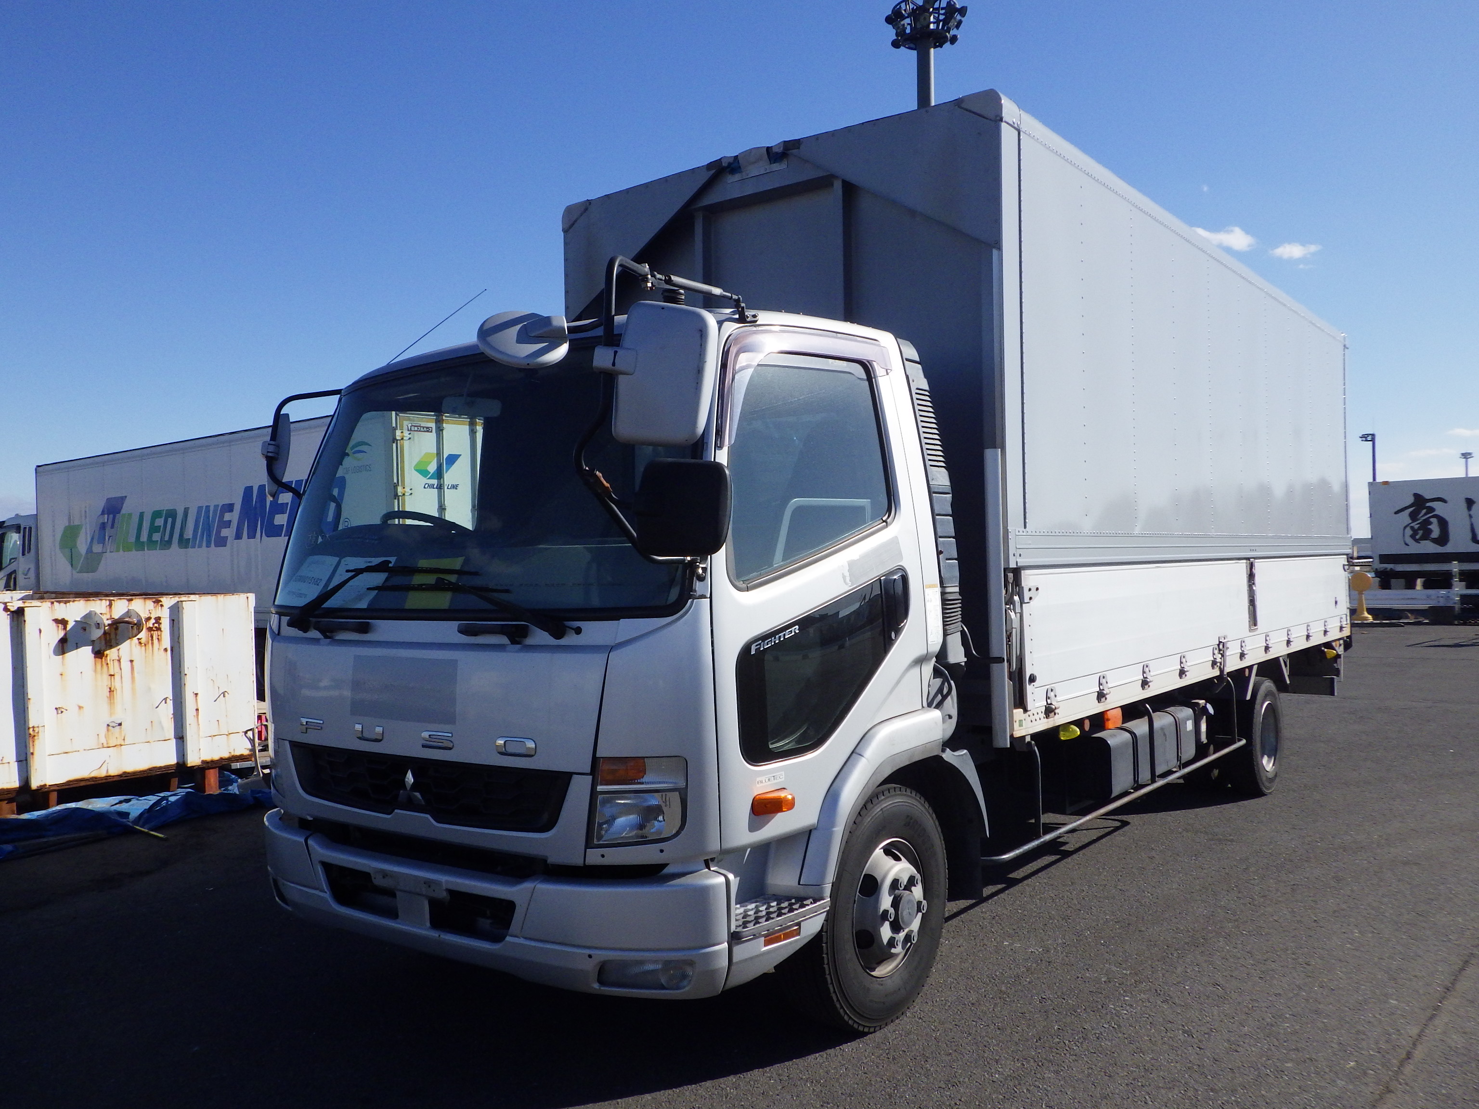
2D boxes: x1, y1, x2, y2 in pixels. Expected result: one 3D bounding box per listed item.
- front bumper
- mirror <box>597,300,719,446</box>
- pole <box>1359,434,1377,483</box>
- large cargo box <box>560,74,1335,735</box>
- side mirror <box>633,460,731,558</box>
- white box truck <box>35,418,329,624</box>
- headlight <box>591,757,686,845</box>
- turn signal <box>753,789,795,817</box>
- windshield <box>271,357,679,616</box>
[{"bbox_3d":[-0.910,1.078,3.877,2.140,0.360,0.460,-1,-1,37],"label":"front bumper"},{"bbox_3d":[-0.200,-0.457,3.020,0.280,0.365,0.120,-1,0,5],"label":"mirror"},{"bbox_3d":[50.028,-4.182,94.966,1.300,11.000,0.500,-1,0,0],"label":"pole"},{"bbox_3d":[2.021,-0.537,7.788,2.353,2.462,6.449,-1,-1,37],"label":"large cargo box"},{"bbox_3d":[-0.144,-0.115,3.020,0.245,0.250,0.130,-1,0,5],"label":"side mirror"},{"bbox_3d":[-7.197,-0.354,18.142,9.924,2.483,2.490,-2,-1,38],"label":"white box truck"},{"bbox_3d":[-0.269,0.701,3.337,0.260,0.240,0.150,-1,0,26],"label":"headlight"},{"bbox_3d":[0.095,0.715,3.450,0.050,0.070,0.170,-1,-1,37],"label":"turn signal"},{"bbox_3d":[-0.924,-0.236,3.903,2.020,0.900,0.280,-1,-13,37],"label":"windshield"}]

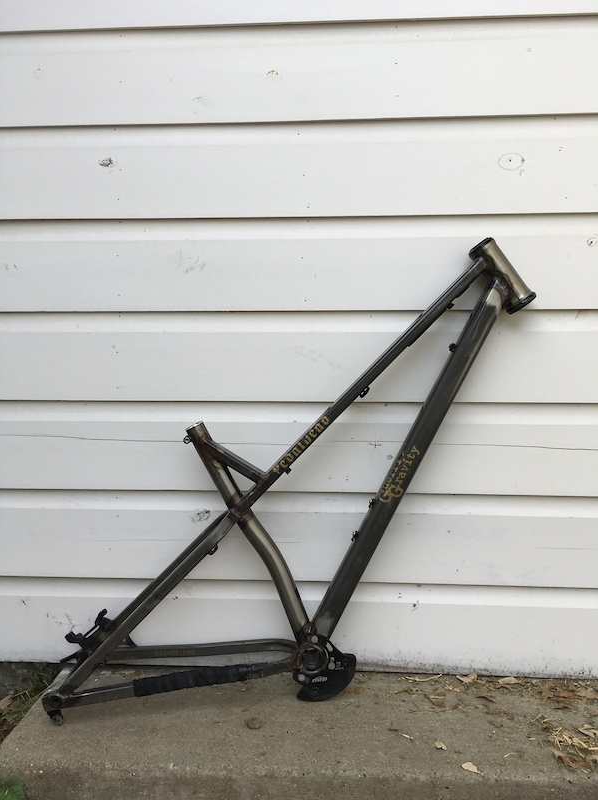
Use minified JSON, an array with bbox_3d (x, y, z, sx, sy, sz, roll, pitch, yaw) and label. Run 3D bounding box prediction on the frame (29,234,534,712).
[{"bbox_3d":[-0.003,0.125,1.197,0.860,0.820,0.168,0,5,-6],"label":"frame"}]

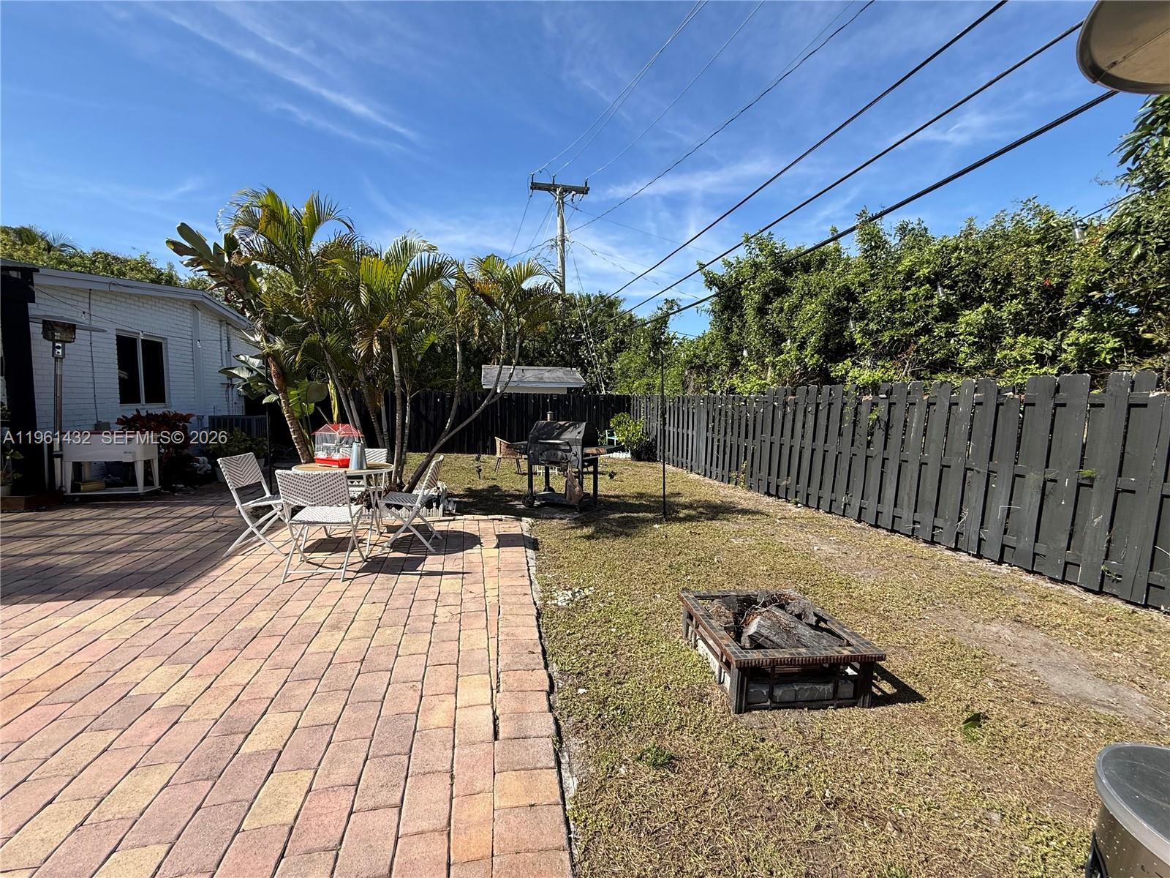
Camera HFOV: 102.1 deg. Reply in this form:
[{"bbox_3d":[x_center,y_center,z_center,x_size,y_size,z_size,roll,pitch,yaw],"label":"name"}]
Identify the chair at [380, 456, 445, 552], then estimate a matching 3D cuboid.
[{"bbox_3d":[-1.541,0.560,4.223,0.510,0.800,0.450,0,5,-7],"label":"chair"}]

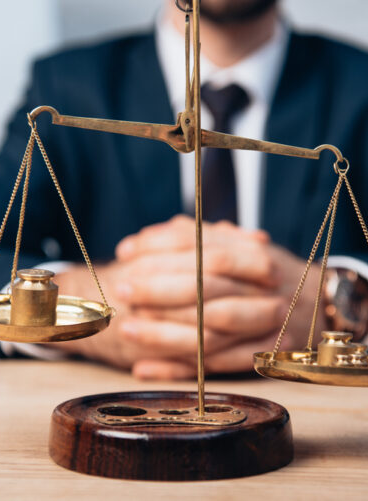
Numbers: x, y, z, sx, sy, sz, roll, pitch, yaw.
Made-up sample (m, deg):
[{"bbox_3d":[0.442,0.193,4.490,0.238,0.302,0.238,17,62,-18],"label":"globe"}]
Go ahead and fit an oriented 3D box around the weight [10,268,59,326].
[{"bbox_3d":[-0.079,0.026,0.640,0.024,0.028,0.024,3,9,0],"label":"weight"}]

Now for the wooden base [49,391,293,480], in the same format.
[{"bbox_3d":[-0.006,0.094,0.630,0.127,0.021,0.127,0,3,0],"label":"wooden base"}]

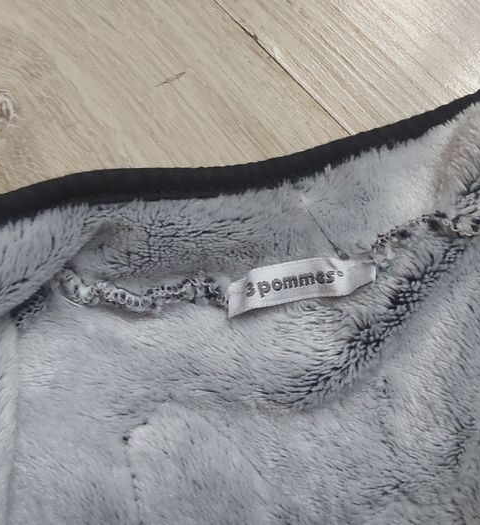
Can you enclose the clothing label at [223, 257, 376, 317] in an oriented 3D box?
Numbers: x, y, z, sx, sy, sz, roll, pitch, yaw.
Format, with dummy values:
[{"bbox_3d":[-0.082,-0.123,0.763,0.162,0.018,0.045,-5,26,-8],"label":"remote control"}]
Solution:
[{"bbox_3d":[0.024,0.008,0.226,0.060,0.006,0.017,-11,78,-2],"label":"clothing label"}]

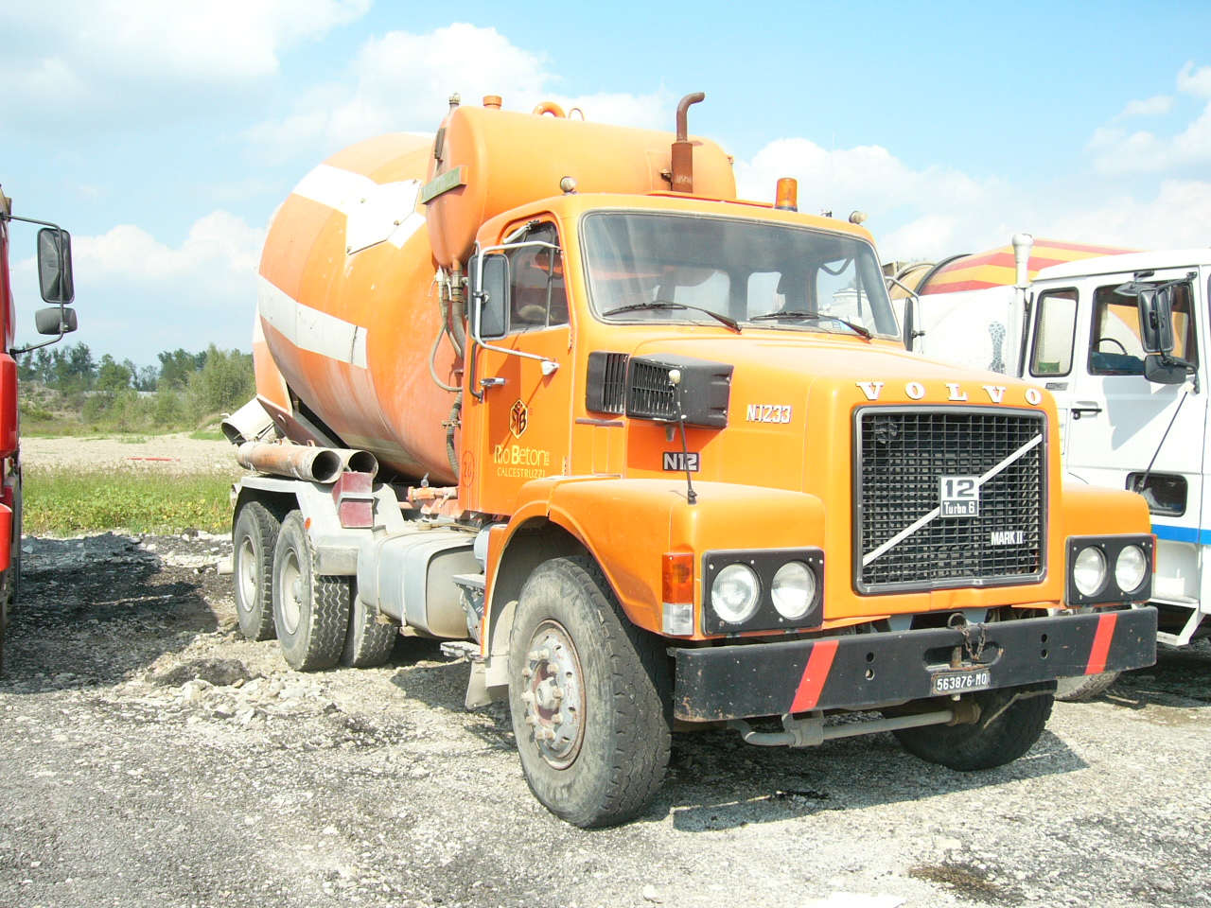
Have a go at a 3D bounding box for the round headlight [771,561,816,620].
[{"bbox_3d":[0.626,0.462,4.157,0.195,0.195,0.090,0,0,-28],"label":"round headlight"}]

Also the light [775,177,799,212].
[{"bbox_3d":[0.895,-1.278,6.050,0.108,0.172,0.108,0,0,0],"label":"light"}]

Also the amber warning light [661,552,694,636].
[{"bbox_3d":[0.237,0.460,4.005,0.080,0.270,0.100,0,0,-28],"label":"amber warning light"}]

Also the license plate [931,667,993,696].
[{"bbox_3d":[1.334,0.849,4.567,0.280,0.068,0.015,0,0,-29],"label":"license plate"}]

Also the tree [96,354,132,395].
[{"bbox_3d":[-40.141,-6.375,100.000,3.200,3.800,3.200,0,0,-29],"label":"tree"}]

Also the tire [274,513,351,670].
[{"bbox_3d":[-2.039,0.939,8.469,0.280,1.080,1.080,0,0,-29],"label":"tire"}]

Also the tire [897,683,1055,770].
[{"bbox_3d":[1.644,0.960,5.875,0.290,1.090,1.090,0,0,-28],"label":"tire"}]

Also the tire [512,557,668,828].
[{"bbox_3d":[-0.082,0.962,5.023,0.285,1.080,1.080,0,0,-24],"label":"tire"}]

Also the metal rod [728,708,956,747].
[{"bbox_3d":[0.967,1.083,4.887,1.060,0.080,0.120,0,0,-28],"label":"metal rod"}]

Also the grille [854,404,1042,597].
[{"bbox_3d":[1.265,0.162,4.494,0.950,0.665,0.080,0,0,-28],"label":"grille"}]

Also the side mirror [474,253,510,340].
[{"bbox_3d":[-0.496,-0.675,5.260,0.185,0.370,0.065,0,0,-12],"label":"side mirror"}]

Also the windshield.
[{"bbox_3d":[0.689,-0.800,5.566,1.690,0.540,0.180,0,-18,-28],"label":"windshield"}]

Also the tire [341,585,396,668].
[{"bbox_3d":[-1.749,0.940,8.627,0.280,1.080,1.080,0,0,-29],"label":"tire"}]

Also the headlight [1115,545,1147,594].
[{"bbox_3d":[2.105,0.463,4.954,0.195,0.195,0.090,0,0,-28],"label":"headlight"}]

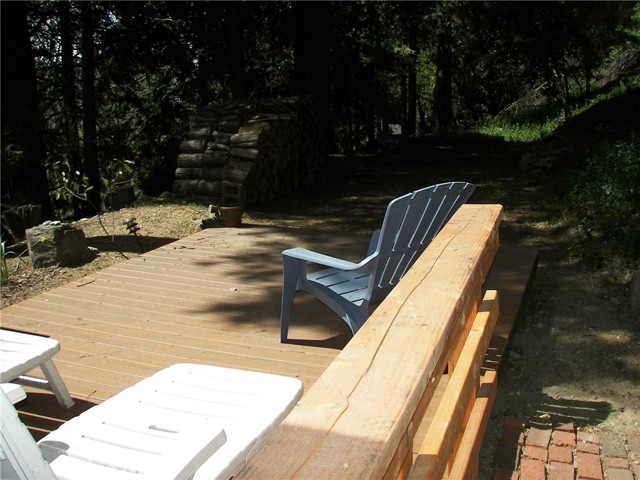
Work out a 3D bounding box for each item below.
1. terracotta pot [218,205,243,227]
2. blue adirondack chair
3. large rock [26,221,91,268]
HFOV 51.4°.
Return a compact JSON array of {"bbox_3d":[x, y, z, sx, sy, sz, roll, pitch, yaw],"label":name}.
[{"bbox_3d":[-0.928,-0.252,6.839,0.240,0.210,0.240,-1,15,0],"label":"terracotta pot"},{"bbox_3d":[0.371,0.131,3.775,0.807,1.032,0.885,-13,19,-37],"label":"blue adirondack chair"},{"bbox_3d":[-2.214,0.034,5.662,0.460,0.345,0.360,-4,16,-10],"label":"large rock"}]

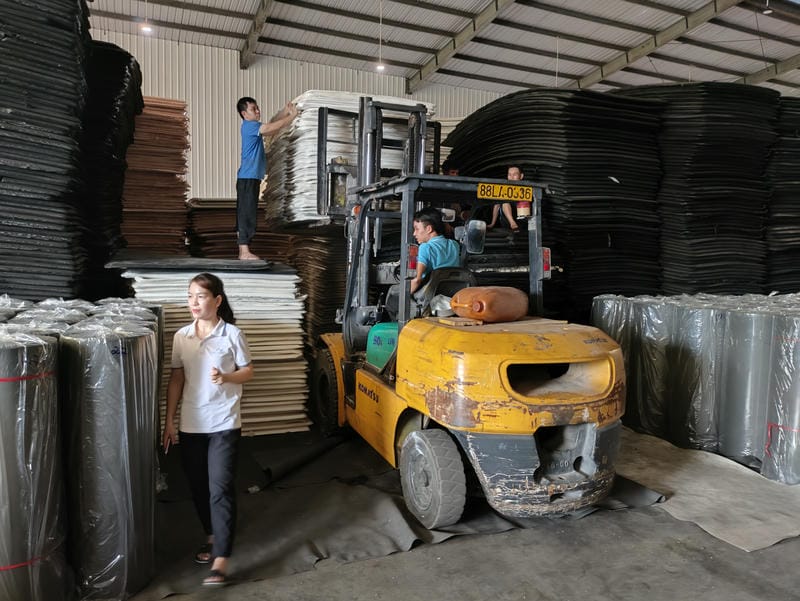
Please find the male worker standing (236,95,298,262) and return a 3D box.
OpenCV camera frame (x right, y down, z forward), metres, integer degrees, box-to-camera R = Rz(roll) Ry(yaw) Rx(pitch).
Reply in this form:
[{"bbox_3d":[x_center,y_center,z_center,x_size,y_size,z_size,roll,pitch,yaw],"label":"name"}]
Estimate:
[{"bbox_3d":[-1.393,-1.264,5.750,0.660,1.680,0.460,0,2,-18],"label":"male worker standing"}]

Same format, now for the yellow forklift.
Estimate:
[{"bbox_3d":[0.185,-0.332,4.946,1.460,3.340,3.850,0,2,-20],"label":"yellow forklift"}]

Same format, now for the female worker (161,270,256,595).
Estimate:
[{"bbox_3d":[-0.986,0.636,2.857,0.500,1.550,0.420,1,2,13],"label":"female worker"}]

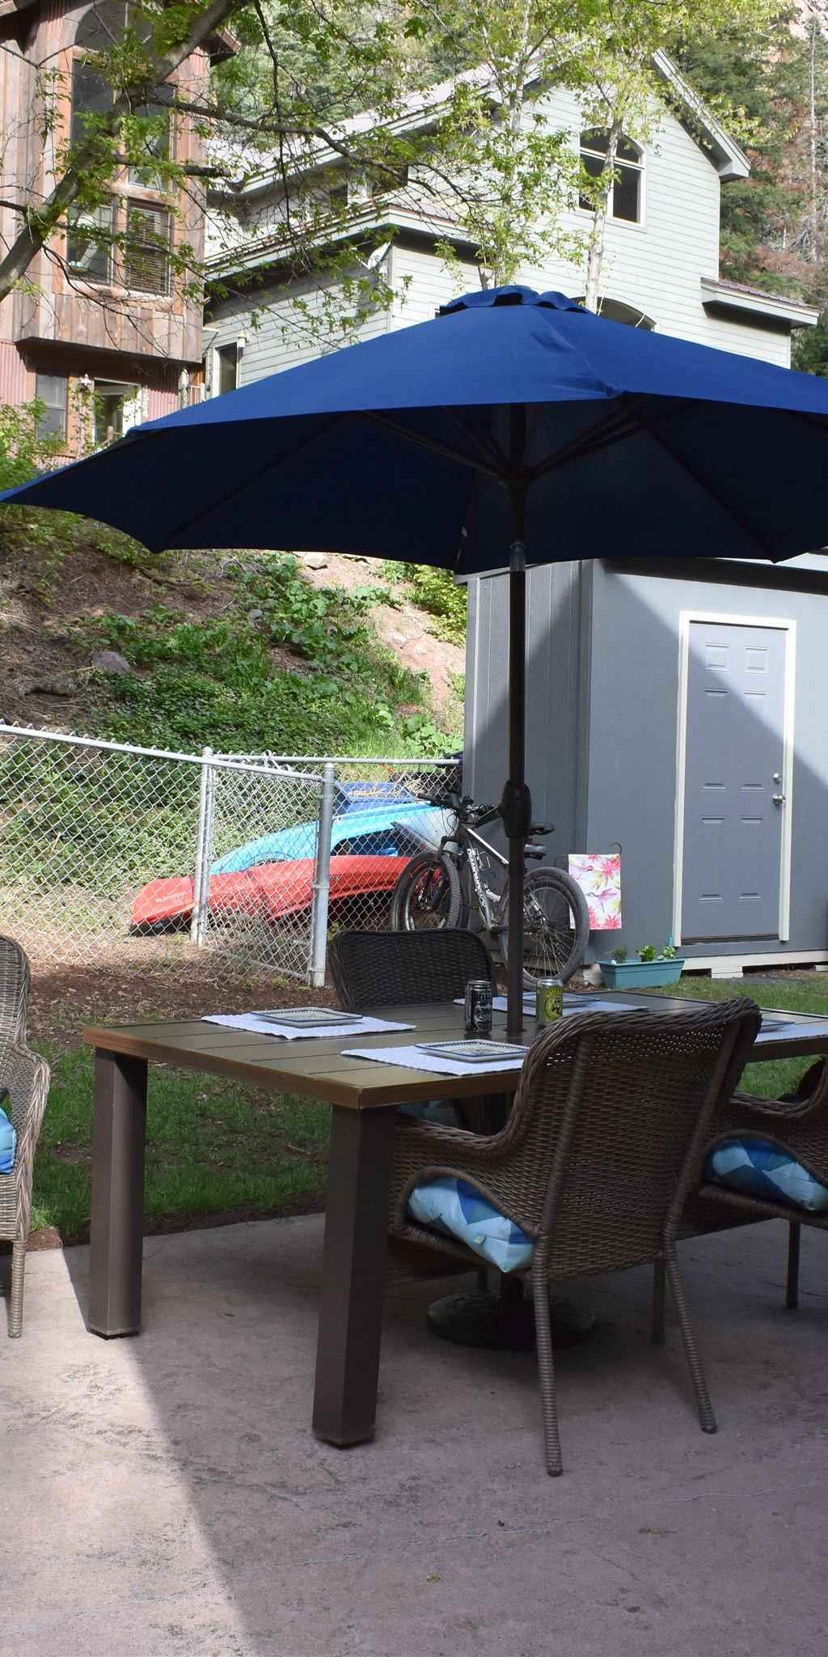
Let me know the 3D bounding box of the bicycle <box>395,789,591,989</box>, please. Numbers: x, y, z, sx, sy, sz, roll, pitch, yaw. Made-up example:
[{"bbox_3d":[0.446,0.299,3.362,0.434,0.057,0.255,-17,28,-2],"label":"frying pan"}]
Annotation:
[{"bbox_3d":[0.440,0.350,11.650,0.700,1.100,1.860,-1,3,-38],"label":"bicycle"}]

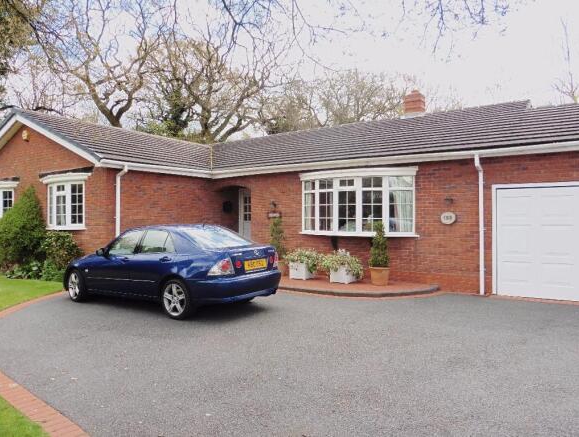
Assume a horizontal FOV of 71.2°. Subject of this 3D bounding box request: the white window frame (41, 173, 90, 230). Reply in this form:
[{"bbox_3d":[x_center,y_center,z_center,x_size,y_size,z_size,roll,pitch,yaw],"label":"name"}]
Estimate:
[{"bbox_3d":[-5.725,-0.386,10.145,1.880,1.340,0.320,0,0,31],"label":"white window frame"}]

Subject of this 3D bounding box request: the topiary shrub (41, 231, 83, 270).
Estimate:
[{"bbox_3d":[-5.320,0.854,9.450,0.980,1.150,0.900,0,0,31],"label":"topiary shrub"}]

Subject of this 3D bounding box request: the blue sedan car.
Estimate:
[{"bbox_3d":[-2.304,0.828,7.425,4.400,1.410,1.720,0,0,32],"label":"blue sedan car"}]

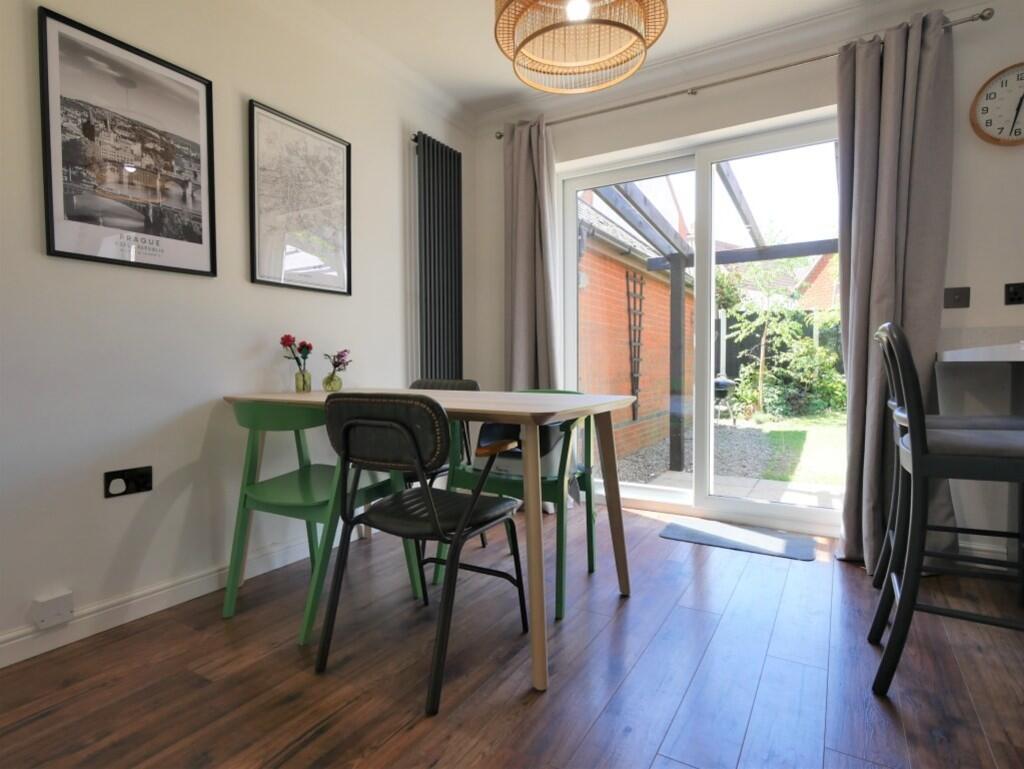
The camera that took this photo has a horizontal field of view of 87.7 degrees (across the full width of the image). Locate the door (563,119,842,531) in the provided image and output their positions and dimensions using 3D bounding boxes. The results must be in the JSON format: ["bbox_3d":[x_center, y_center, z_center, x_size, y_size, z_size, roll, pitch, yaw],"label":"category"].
[{"bbox_3d":[1.071,-0.284,3.009,1.780,2.090,0.110,1,3,32],"label":"door"}]

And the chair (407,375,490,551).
[{"bbox_3d":[-0.436,0.384,2.436,0.490,0.805,0.530,1,3,32],"label":"chair"}]

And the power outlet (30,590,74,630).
[{"bbox_3d":[-1.413,0.696,1.643,0.045,0.086,0.086,1,3,32],"label":"power outlet"}]

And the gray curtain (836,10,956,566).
[{"bbox_3d":[1.629,-0.359,2.283,0.430,2.280,0.180,1,3,32],"label":"gray curtain"}]

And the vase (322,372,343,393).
[{"bbox_3d":[-0.811,-0.012,2.422,0.087,0.091,0.087,1,3,32],"label":"vase"}]

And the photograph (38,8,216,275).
[{"bbox_3d":[-1.283,-0.769,1.825,0.023,0.732,0.513,1,3,32],"label":"photograph"}]

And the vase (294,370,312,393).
[{"bbox_3d":[-0.904,-0.008,2.327,0.065,0.095,0.065,1,3,32],"label":"vase"}]

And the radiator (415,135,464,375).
[{"bbox_3d":[-0.412,-0.500,3.137,0.068,1.790,0.360,1,3,32],"label":"radiator"}]

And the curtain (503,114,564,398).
[{"bbox_3d":[0.118,-0.408,3.224,0.370,2.310,0.160,1,3,32],"label":"curtain"}]

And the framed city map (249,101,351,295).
[{"bbox_3d":[-0.933,-0.793,2.393,0.023,0.737,0.518,1,3,32],"label":"framed city map"}]

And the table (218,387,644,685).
[{"bbox_3d":[-0.324,0.425,2.055,1.400,0.748,0.770,1,3,31],"label":"table"}]

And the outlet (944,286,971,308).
[{"bbox_3d":[1.892,-0.367,2.261,0.086,0.086,0.012,1,3,32],"label":"outlet"}]

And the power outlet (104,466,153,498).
[{"bbox_3d":[-1.310,0.333,1.822,0.015,0.086,0.146,1,3,32],"label":"power outlet"}]

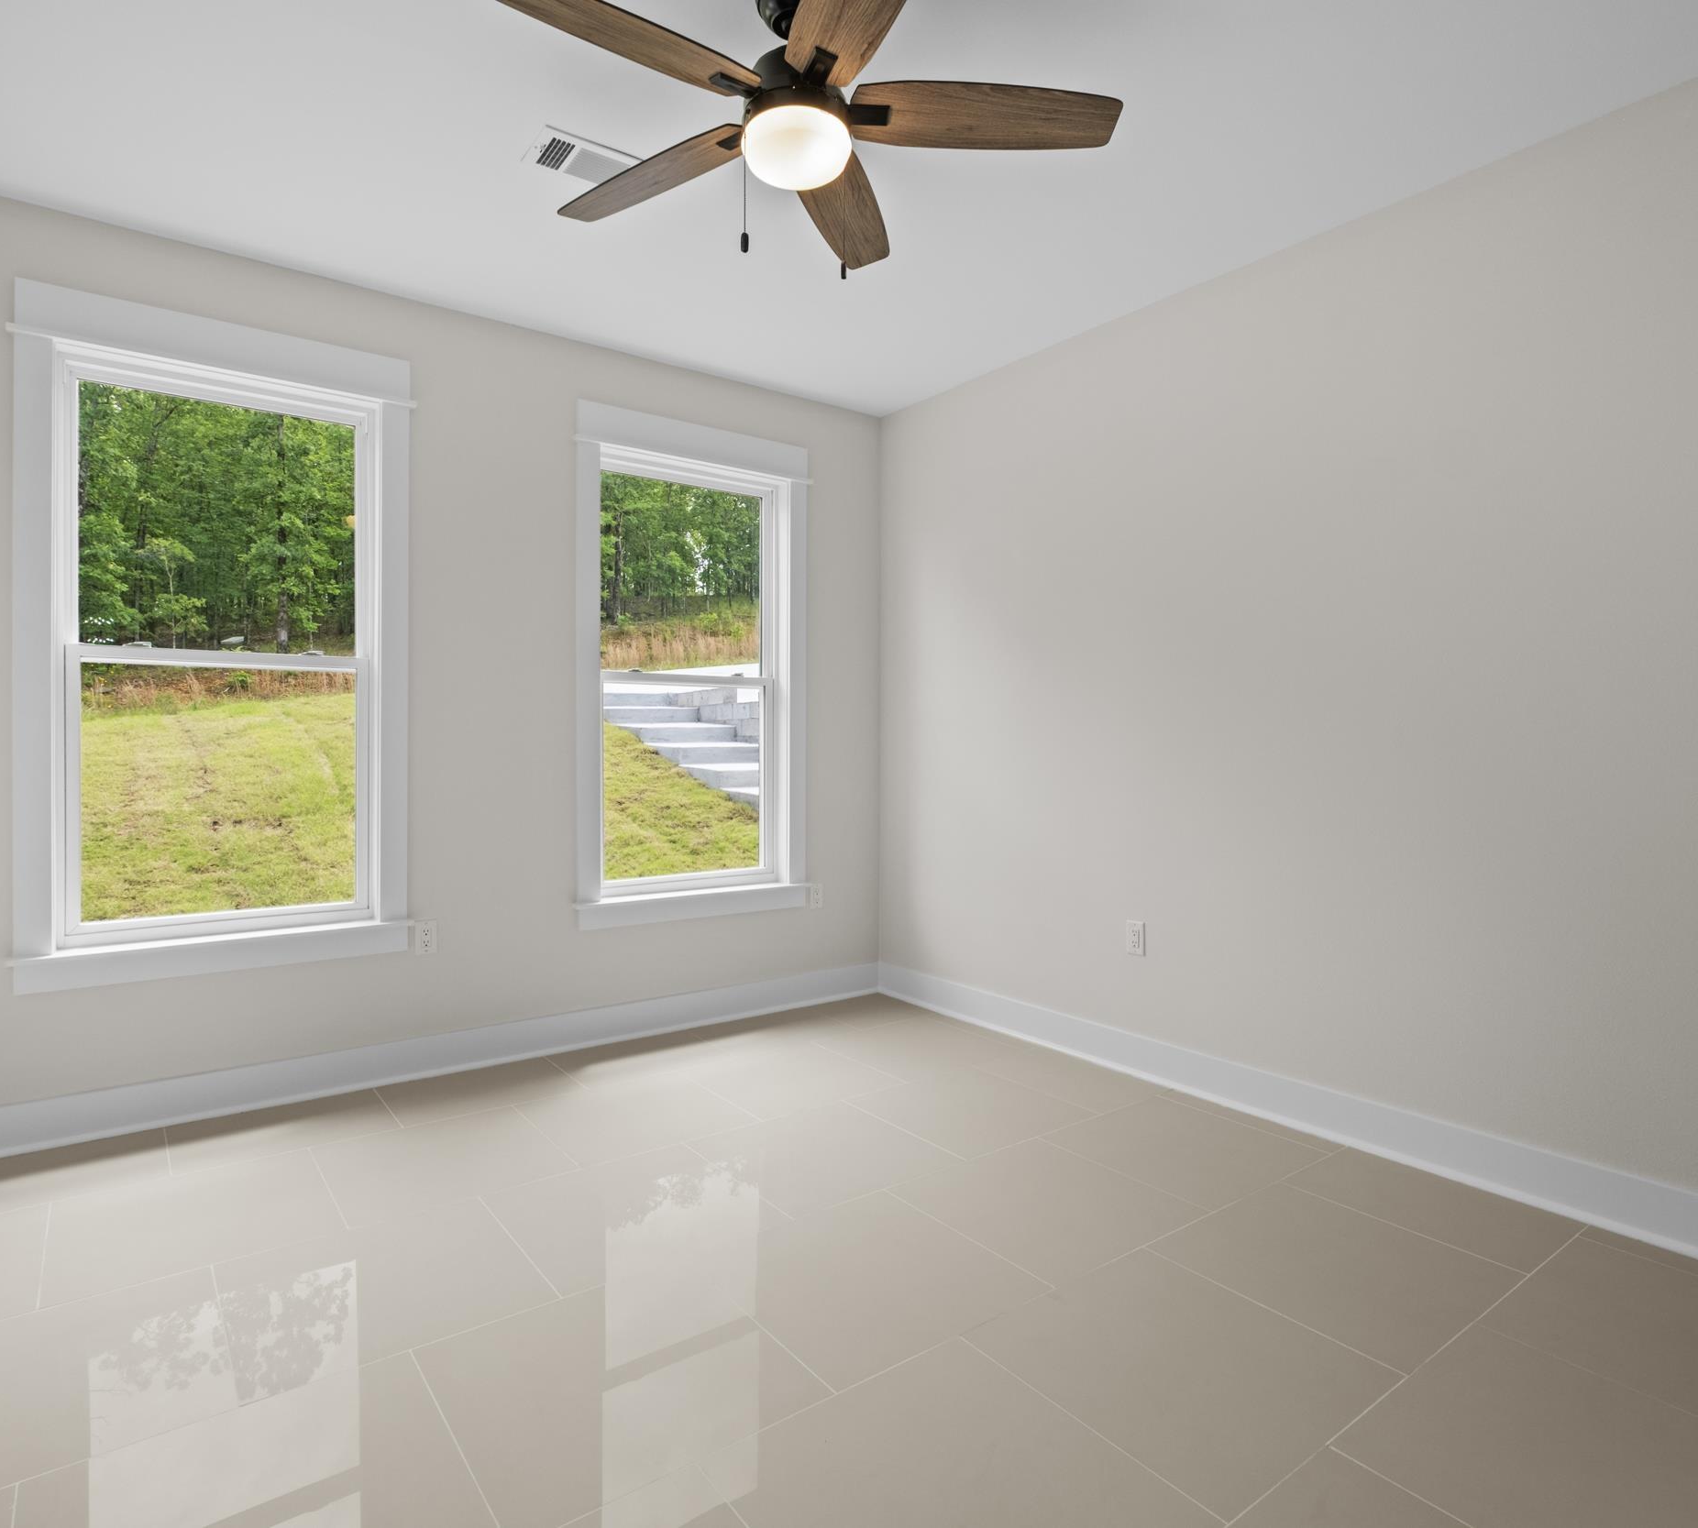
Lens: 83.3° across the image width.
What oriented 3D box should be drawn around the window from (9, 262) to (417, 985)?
[{"bbox_3d":[-1.971,-0.365,3.053,1.075,2.050,0.060,0,0,-37],"label":"window"}]

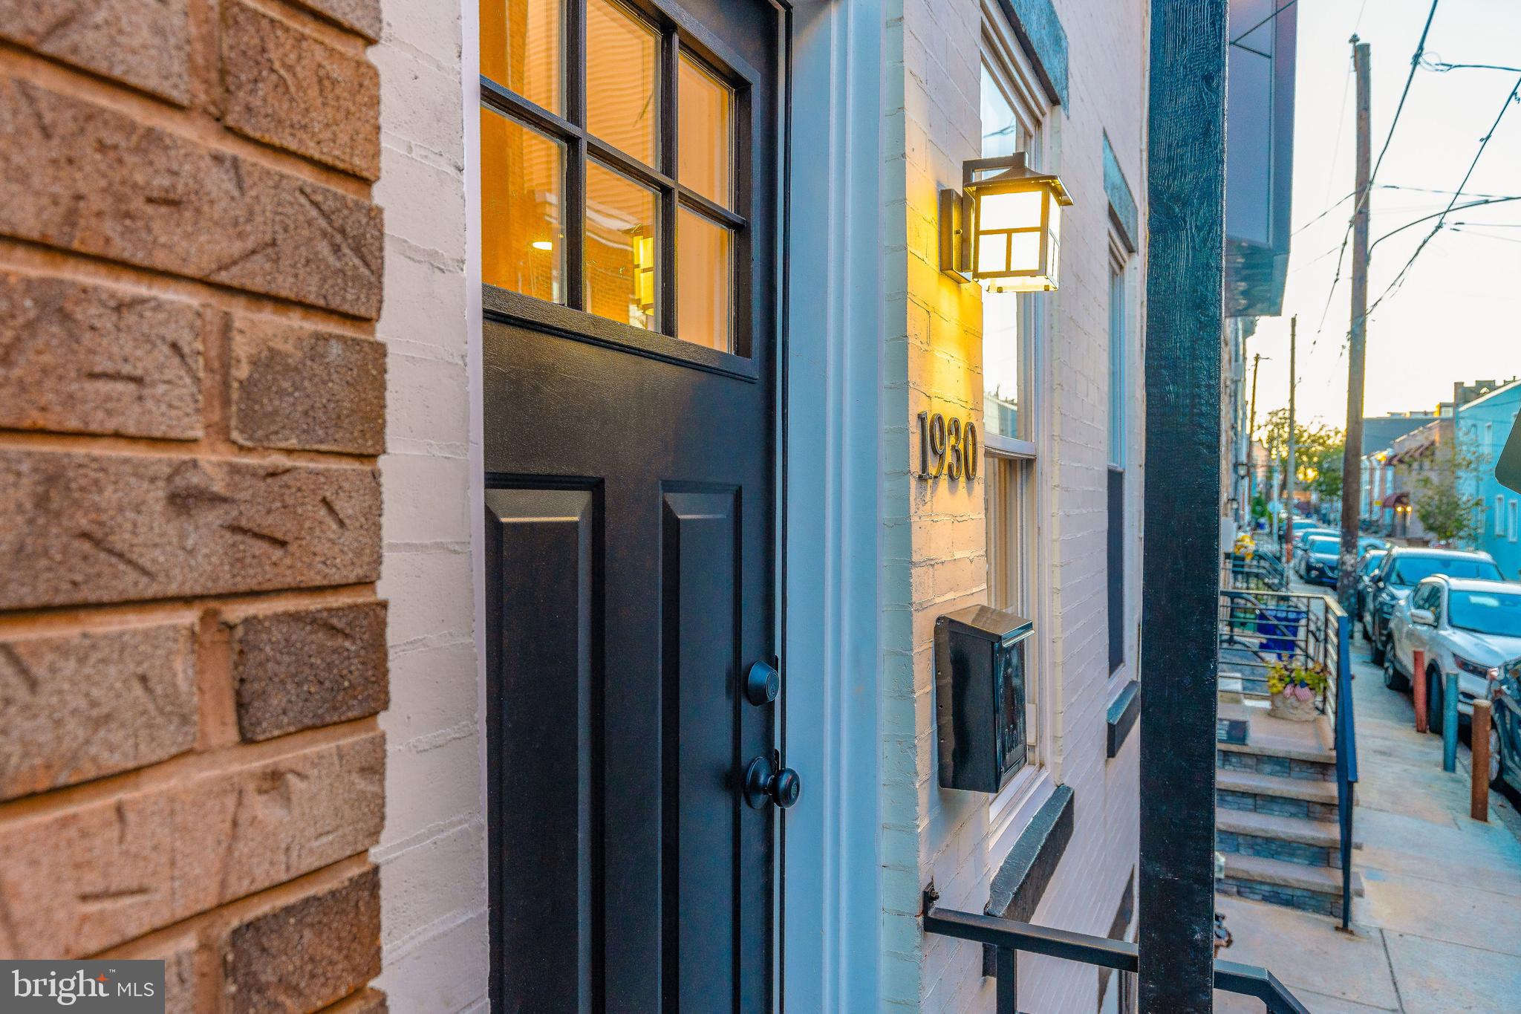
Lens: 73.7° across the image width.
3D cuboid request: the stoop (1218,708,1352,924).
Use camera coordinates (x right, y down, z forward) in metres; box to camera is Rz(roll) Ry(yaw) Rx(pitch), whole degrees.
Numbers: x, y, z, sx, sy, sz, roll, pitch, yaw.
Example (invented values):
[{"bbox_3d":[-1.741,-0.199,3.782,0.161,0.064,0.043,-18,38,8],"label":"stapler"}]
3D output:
[{"bbox_3d":[3.470,1.986,7.009,1.020,0.740,2.400,0,0,26],"label":"stoop"}]

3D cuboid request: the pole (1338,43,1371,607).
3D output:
[{"bbox_3d":[10.531,-2.938,17.900,0.330,10.500,0.330,1,0,26],"label":"pole"}]

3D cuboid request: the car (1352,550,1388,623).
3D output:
[{"bbox_3d":[13.194,1.646,20.931,1.820,1.470,4.600,0,0,26],"label":"car"}]

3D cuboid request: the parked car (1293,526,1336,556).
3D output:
[{"bbox_3d":[20.368,1.584,36.681,1.820,1.520,4.600,0,0,26],"label":"parked car"}]

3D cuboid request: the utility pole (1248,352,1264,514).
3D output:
[{"bbox_3d":[29.075,-3.447,60.000,0.280,11.200,0.280,2,0,26],"label":"utility pole"}]

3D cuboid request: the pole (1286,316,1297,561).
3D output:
[{"bbox_3d":[21.921,-2.769,41.800,0.300,10.200,0.300,1,0,26],"label":"pole"}]

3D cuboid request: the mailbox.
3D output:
[{"bbox_3d":[0.386,0.316,1.730,0.113,0.285,0.215,0,0,26],"label":"mailbox"}]

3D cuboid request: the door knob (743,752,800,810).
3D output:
[{"bbox_3d":[0.021,0.385,1.416,0.062,0.074,0.074,0,0,26],"label":"door knob"}]

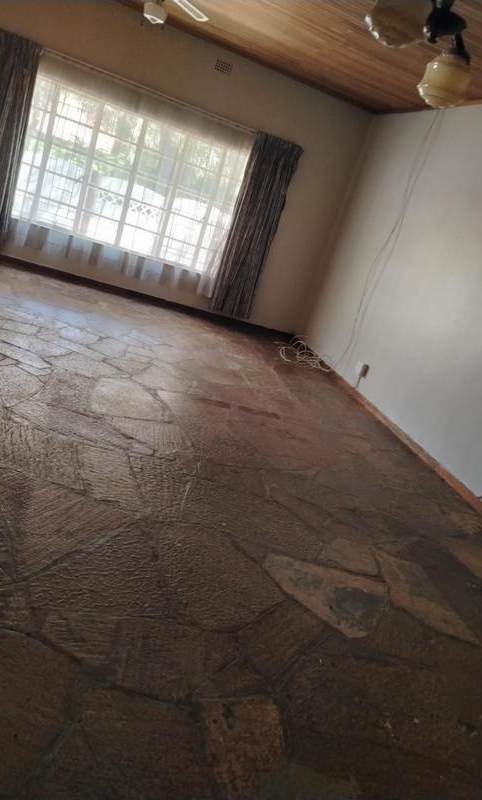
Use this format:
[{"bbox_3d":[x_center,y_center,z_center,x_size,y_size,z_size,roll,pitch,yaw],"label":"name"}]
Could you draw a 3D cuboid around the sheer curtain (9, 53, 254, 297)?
[{"bbox_3d":[-1.279,-2.560,6.496,2.610,1.612,0.120,12,19,-19],"label":"sheer curtain"}]

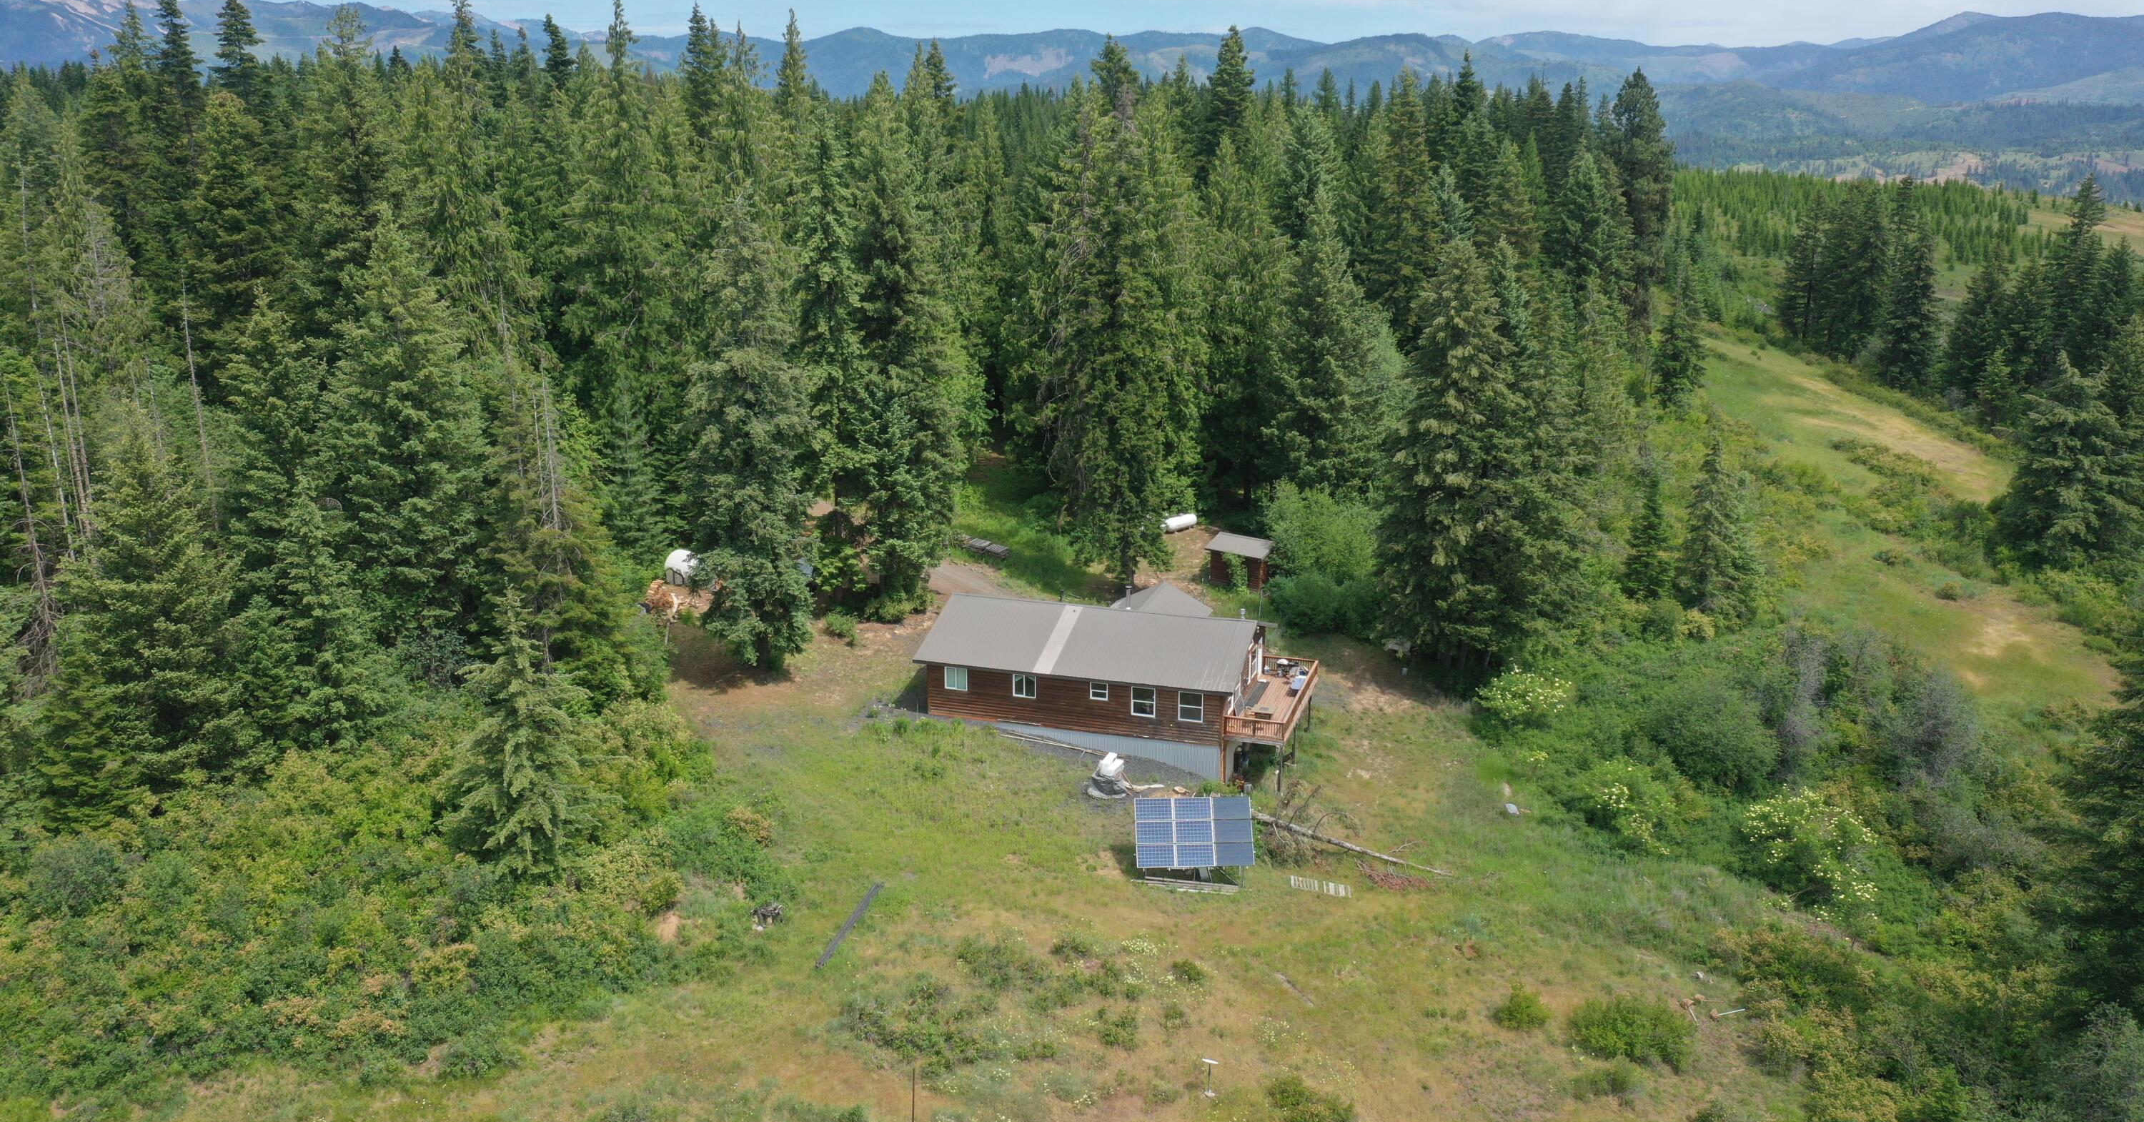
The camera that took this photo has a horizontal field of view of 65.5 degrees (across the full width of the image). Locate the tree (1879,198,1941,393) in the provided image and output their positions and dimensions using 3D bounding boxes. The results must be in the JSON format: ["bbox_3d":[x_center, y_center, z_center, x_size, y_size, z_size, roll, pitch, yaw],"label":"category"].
[{"bbox_3d":[89.460,-27.310,175.210,6.720,20.320,6.720,0,16,0],"label":"tree"}]

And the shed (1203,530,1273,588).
[{"bbox_3d":[10.940,0.050,108.130,4.110,2.930,2.110,9,17,31],"label":"shed"}]

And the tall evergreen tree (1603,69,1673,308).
[{"bbox_3d":[64.410,-37.840,185.610,7.710,32.610,7.710,0,16,0],"label":"tall evergreen tree"}]

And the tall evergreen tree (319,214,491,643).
[{"bbox_3d":[-34.230,-6.230,86.030,7.600,22.880,7.600,0,15,0],"label":"tall evergreen tree"}]

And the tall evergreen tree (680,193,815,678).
[{"bbox_3d":[-16.800,-6.510,88.120,6.800,24.860,6.800,0,15,0],"label":"tall evergreen tree"}]

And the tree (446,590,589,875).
[{"bbox_3d":[-23.060,7.060,67.820,5.550,12.310,5.550,0,16,0],"label":"tree"}]

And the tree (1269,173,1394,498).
[{"bbox_3d":[18.700,-14.760,116.470,8.860,24.160,8.860,0,16,0],"label":"tree"}]

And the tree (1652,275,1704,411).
[{"bbox_3d":[60.560,-21.190,164.030,5.130,13.540,5.130,0,16,0],"label":"tree"}]

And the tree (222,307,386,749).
[{"bbox_3d":[-35.720,-1.730,76.320,6.200,20.330,6.200,0,15,0],"label":"tree"}]

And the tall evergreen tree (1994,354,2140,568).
[{"bbox_3d":[77.320,-8.110,130.140,10.300,16.240,10.300,0,15,0],"label":"tall evergreen tree"}]

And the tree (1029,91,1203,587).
[{"bbox_3d":[3.060,-12.740,99.350,9.780,29.480,9.780,0,16,0],"label":"tree"}]

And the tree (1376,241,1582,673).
[{"bbox_3d":[23.220,-5.460,91.330,10.850,23.970,10.850,0,16,0],"label":"tree"}]

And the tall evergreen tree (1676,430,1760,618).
[{"bbox_3d":[39.630,-1.920,100.660,4.930,12.530,4.930,0,16,0],"label":"tall evergreen tree"}]

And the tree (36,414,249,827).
[{"bbox_3d":[-37.870,2.460,68.130,8.000,17.150,8.000,0,15,0],"label":"tree"}]

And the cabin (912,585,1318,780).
[{"bbox_3d":[2.930,5.630,88.470,18.980,7.020,12.930,5,16,17],"label":"cabin"}]

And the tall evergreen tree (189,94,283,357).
[{"bbox_3d":[-59.710,-17.860,115.180,7.460,28.430,7.460,0,16,0],"label":"tall evergreen tree"}]

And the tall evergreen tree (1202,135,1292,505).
[{"bbox_3d":[12.750,-16.620,117.940,7.110,26.140,7.110,0,16,0],"label":"tall evergreen tree"}]

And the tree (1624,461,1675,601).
[{"bbox_3d":[39.120,-2.160,113.030,3.700,9.710,3.700,0,15,0],"label":"tree"}]

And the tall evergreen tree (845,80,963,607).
[{"bbox_3d":[-10.110,-11.810,96.360,6.600,30.710,6.600,0,15,0],"label":"tall evergreen tree"}]

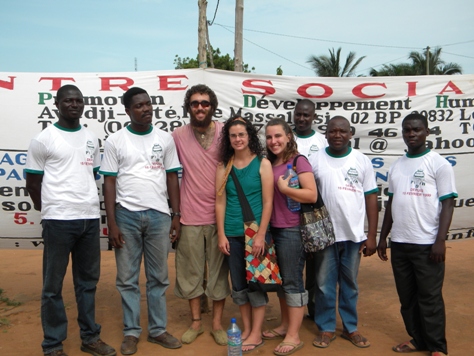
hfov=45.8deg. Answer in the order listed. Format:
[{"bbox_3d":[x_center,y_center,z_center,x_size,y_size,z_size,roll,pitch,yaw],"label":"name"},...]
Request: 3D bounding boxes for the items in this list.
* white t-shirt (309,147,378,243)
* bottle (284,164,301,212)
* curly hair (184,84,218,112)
[{"bbox_3d":[0.740,0.117,3.980,0.510,0.670,0.300,0,4,3],"label":"white t-shirt"},{"bbox_3d":[0.379,0.071,3.820,0.085,0.320,0.085,-6,4,0],"label":"bottle"},{"bbox_3d":[-0.255,-0.572,4.040,0.240,0.210,0.240,0,4,-3],"label":"curly hair"}]

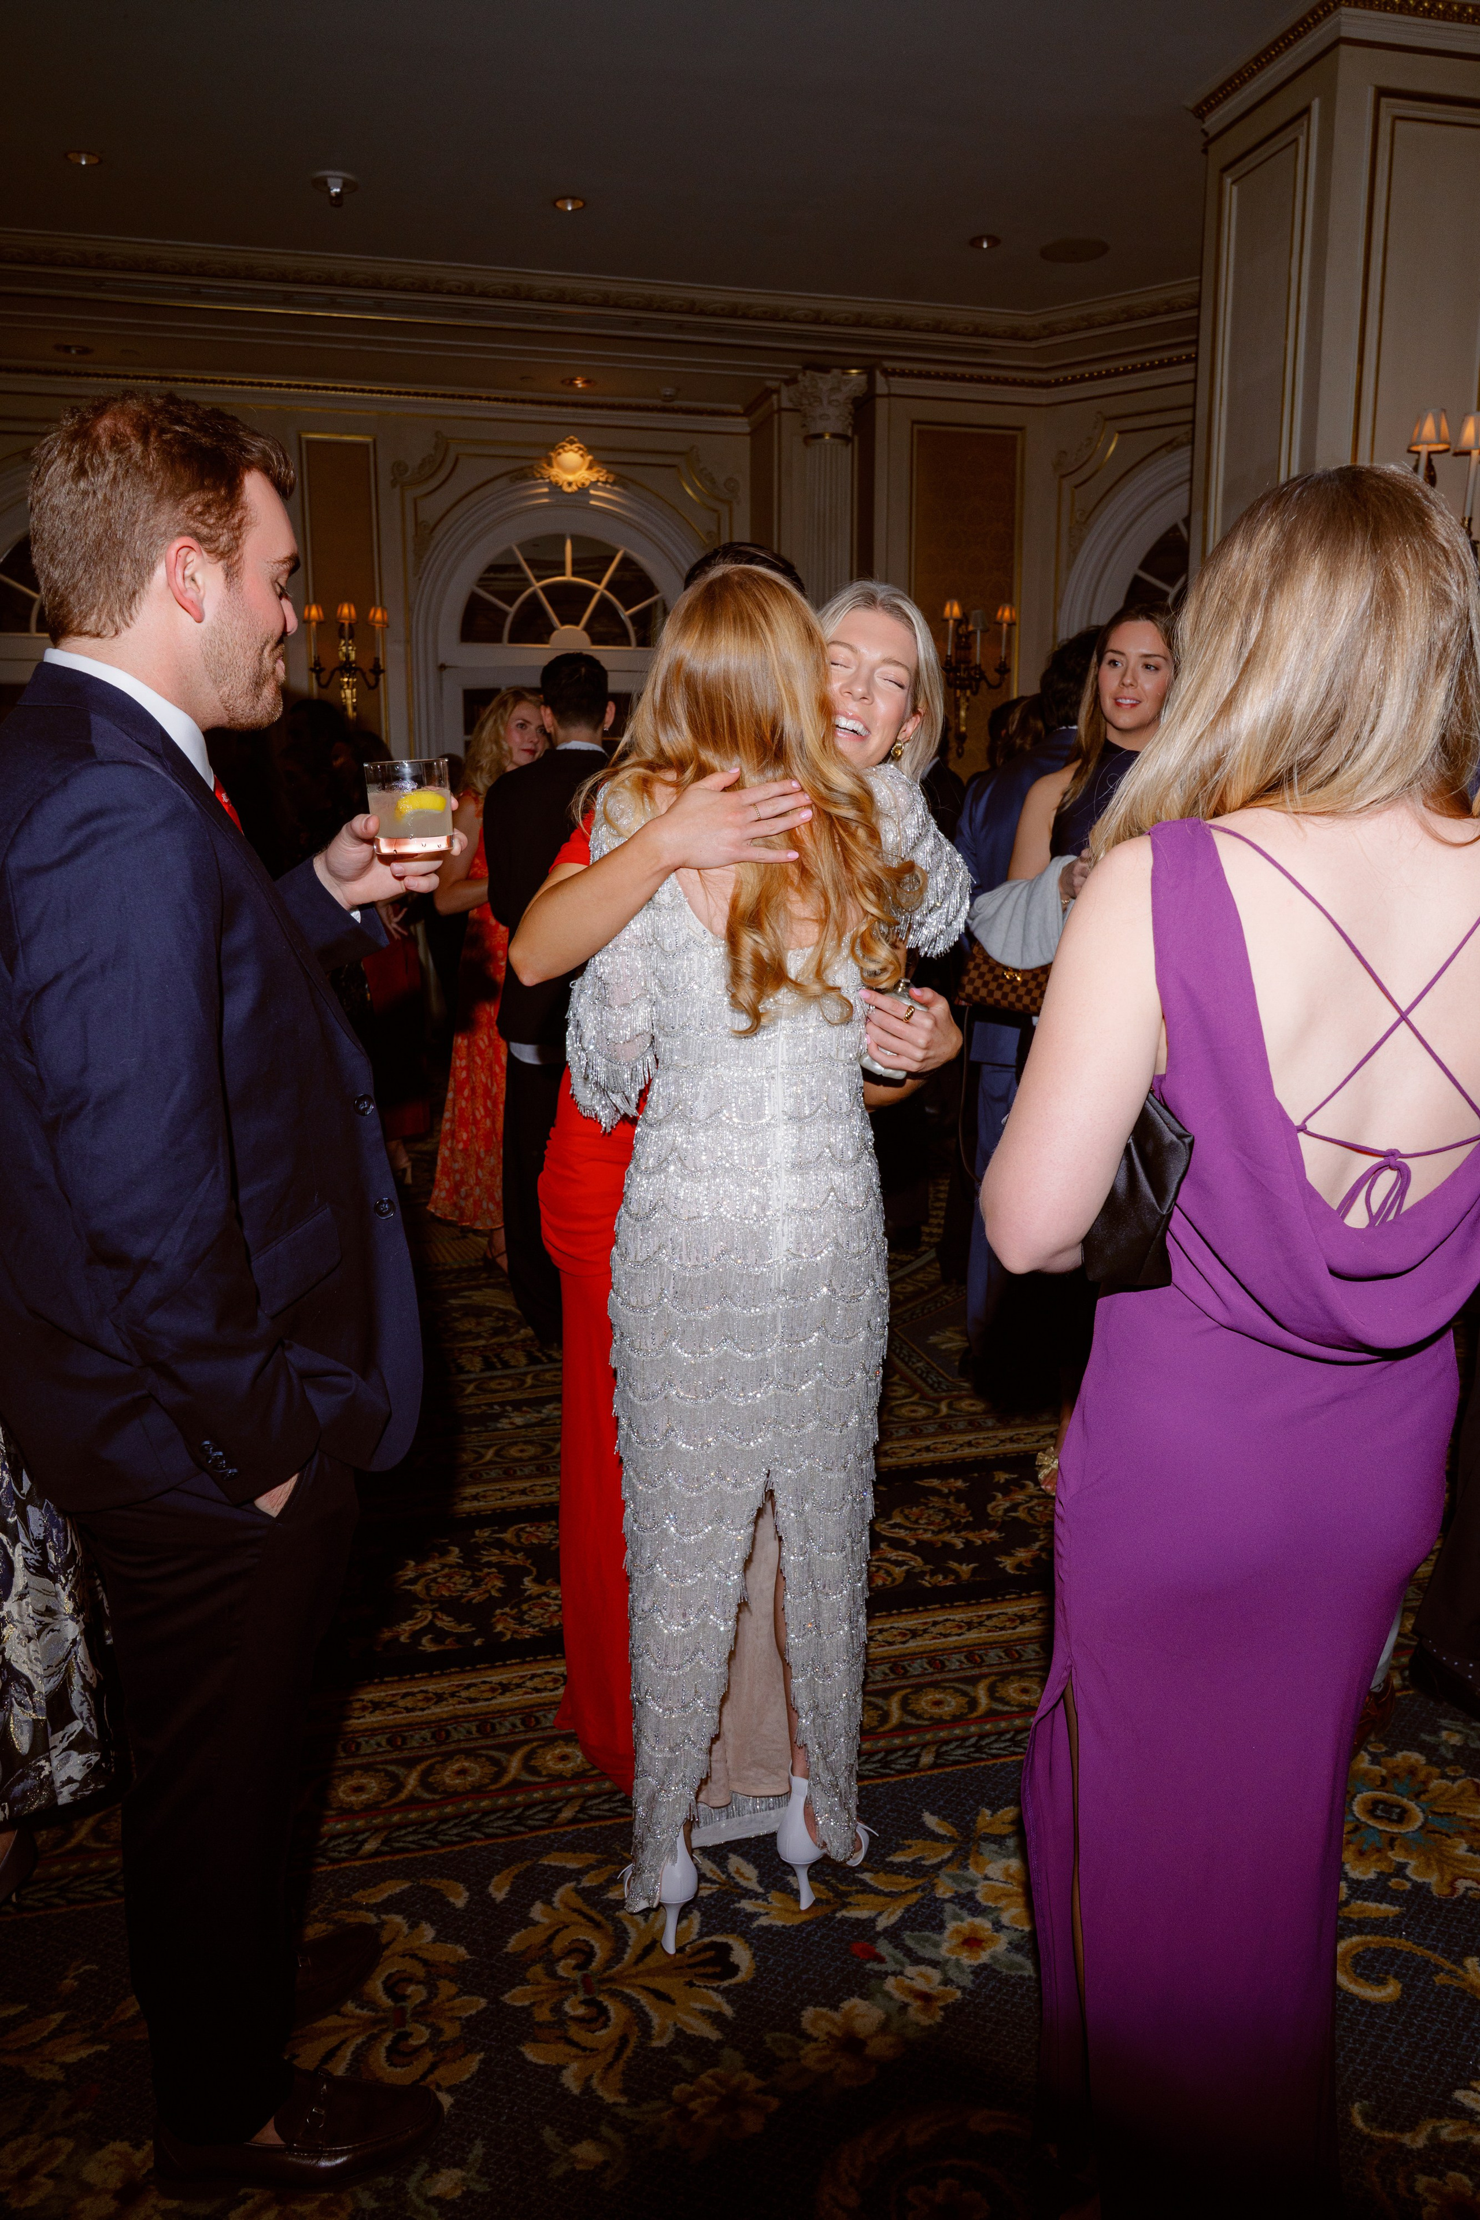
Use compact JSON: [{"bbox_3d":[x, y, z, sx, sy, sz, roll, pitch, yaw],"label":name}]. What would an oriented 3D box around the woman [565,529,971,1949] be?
[{"bbox_3d":[0.016,0.193,2.022,0.520,1.725,0.480,-3,11,-13],"label":"woman"}]

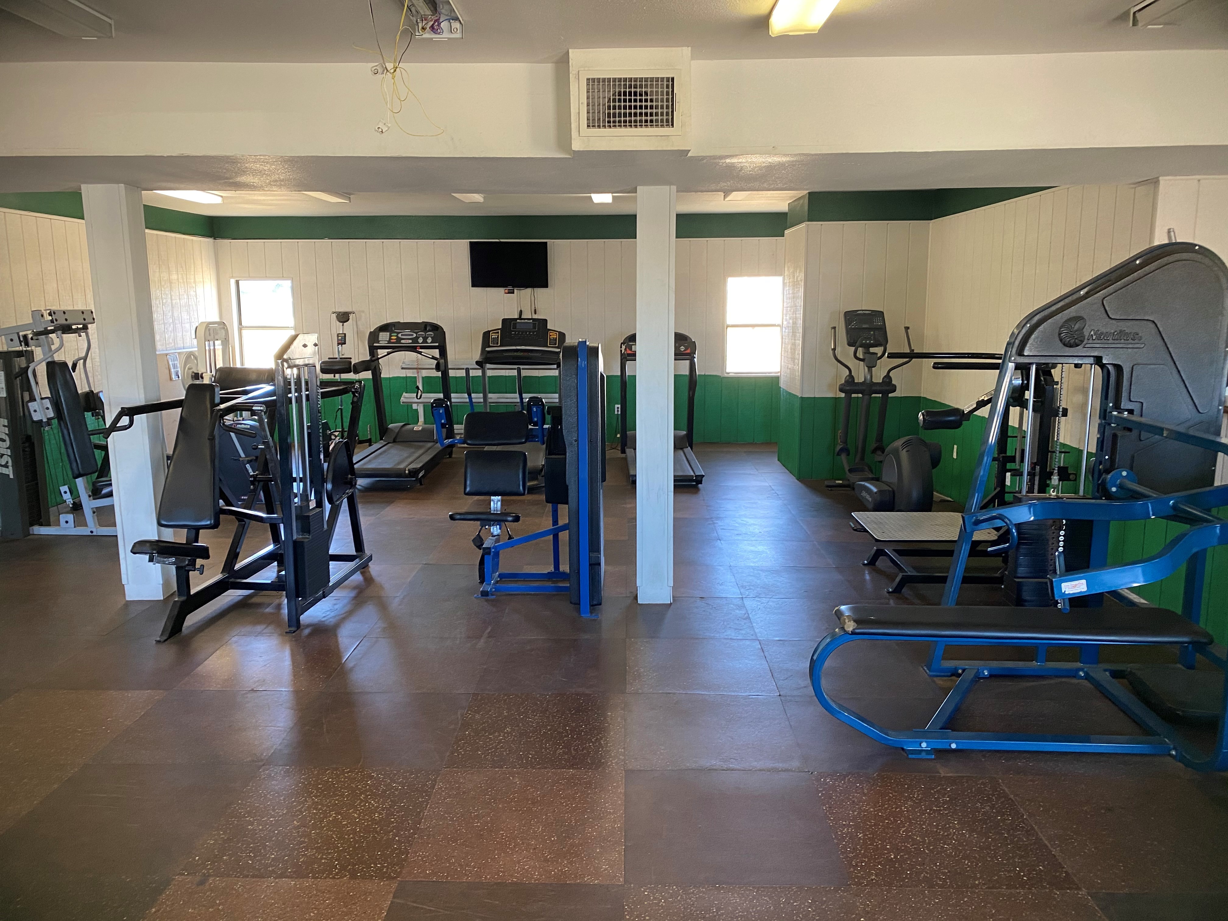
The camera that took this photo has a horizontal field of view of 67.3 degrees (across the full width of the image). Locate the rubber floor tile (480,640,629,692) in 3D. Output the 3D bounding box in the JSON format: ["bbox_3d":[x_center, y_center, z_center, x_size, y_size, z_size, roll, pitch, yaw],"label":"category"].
[{"bbox_3d":[-0.270,0.953,4.292,0.655,0.012,0.655,0,10,1],"label":"rubber floor tile"}]

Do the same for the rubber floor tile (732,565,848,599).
[{"bbox_3d":[0.990,0.686,5.150,0.610,0.014,0.610,0,10,1],"label":"rubber floor tile"}]

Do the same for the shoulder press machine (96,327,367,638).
[{"bbox_3d":[-2.031,0.040,5.135,0.990,1.490,1.460,1,10,6],"label":"shoulder press machine"}]

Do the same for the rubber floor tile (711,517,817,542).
[{"bbox_3d":[1.010,0.480,6.344,0.610,0.014,0.610,0,10,1],"label":"rubber floor tile"}]

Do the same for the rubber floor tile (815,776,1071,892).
[{"bbox_3d":[1.018,1.183,2.981,0.655,0.012,0.655,0,10,1],"label":"rubber floor tile"}]

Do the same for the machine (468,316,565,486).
[{"bbox_3d":[-0.953,-0.666,9.237,0.930,1.500,1.950,0,10,1],"label":"machine"}]

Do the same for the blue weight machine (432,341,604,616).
[{"bbox_3d":[-0.509,0.026,4.991,0.945,1.345,1.050,0,10,1],"label":"blue weight machine"}]

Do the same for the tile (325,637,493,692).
[{"bbox_3d":[-0.859,0.880,3.985,0.610,0.014,0.610,0,10,1],"label":"tile"}]

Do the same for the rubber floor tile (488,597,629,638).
[{"bbox_3d":[-0.238,0.783,4.587,0.610,0.012,0.610,0,10,1],"label":"rubber floor tile"}]

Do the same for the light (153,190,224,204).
[{"bbox_3d":[-3.502,-2.167,7.457,0.180,0.080,1.220,0,10,1],"label":"light"}]

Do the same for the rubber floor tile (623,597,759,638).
[{"bbox_3d":[0.372,0.786,4.576,0.610,0.012,0.610,0,10,1],"label":"rubber floor tile"}]

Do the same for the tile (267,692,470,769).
[{"bbox_3d":[-0.869,0.983,3.388,0.610,0.014,0.610,0,10,1],"label":"tile"}]

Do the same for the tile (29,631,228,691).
[{"bbox_3d":[-2.235,0.940,4.322,0.655,0.012,0.655,0,10,1],"label":"tile"}]

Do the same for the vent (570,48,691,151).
[{"bbox_3d":[0.064,-1.333,3.462,0.445,0.348,0.175,0,10,1],"label":"vent"}]

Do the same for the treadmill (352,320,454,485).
[{"bbox_3d":[-2.164,-0.642,9.190,0.870,1.460,2.000,0,10,1],"label":"treadmill"}]

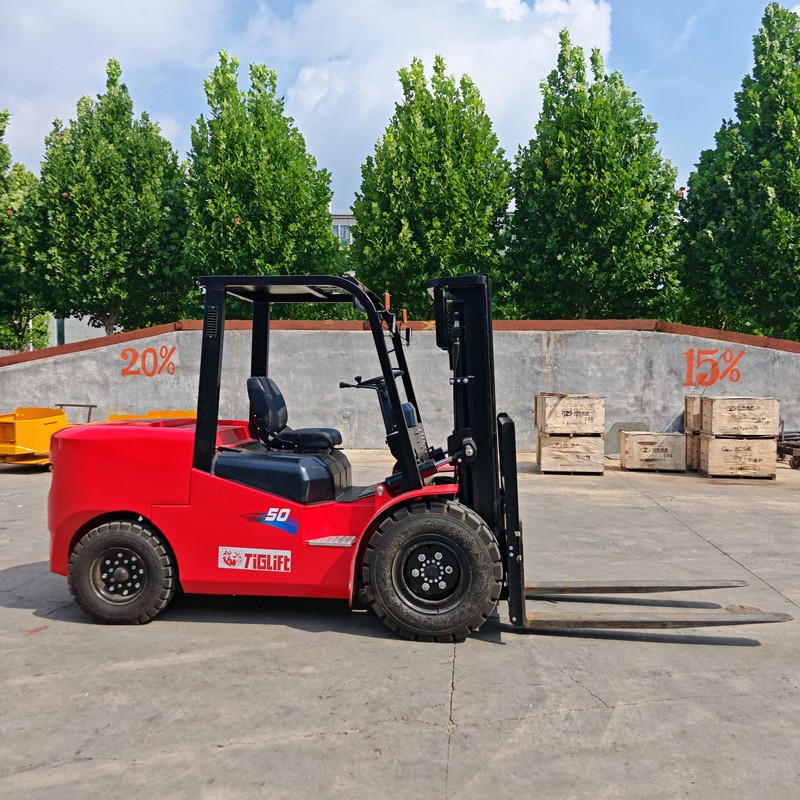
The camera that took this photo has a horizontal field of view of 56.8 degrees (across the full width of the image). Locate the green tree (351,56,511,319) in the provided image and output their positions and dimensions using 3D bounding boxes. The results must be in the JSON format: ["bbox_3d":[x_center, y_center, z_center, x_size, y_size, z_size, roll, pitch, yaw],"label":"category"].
[{"bbox_3d":[0.792,-4.036,19.233,4.197,9.598,4.197,1,3,6],"label":"green tree"}]

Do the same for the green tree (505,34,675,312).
[{"bbox_3d":[4.926,-4.246,18.822,4.471,10.094,4.471,1,3,6],"label":"green tree"}]

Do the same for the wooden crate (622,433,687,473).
[{"bbox_3d":[4.066,0.829,11.935,0.910,0.590,0.680,1,3,9],"label":"wooden crate"}]

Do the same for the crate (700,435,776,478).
[{"bbox_3d":[5.153,0.862,11.322,0.930,0.590,0.680,1,3,10],"label":"crate"}]

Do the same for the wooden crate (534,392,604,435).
[{"bbox_3d":[2.656,0.245,11.604,0.920,0.600,0.700,0,3,-3],"label":"wooden crate"}]

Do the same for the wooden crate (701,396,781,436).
[{"bbox_3d":[5.205,0.275,11.354,0.930,0.585,0.680,1,3,8],"label":"wooden crate"}]

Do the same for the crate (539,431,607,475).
[{"bbox_3d":[2.657,0.841,11.594,0.930,0.590,0.690,0,3,5],"label":"crate"}]

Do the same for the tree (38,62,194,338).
[{"bbox_3d":[-7.807,-4.280,20.224,4.193,9.915,4.193,1,3,6],"label":"tree"}]

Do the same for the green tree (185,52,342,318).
[{"bbox_3d":[-3.641,-4.223,19.725,4.252,9.886,4.252,1,3,6],"label":"green tree"}]

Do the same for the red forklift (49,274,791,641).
[{"bbox_3d":[0.133,0.301,5.157,4.831,2.240,1.480,0,3,3],"label":"red forklift"}]

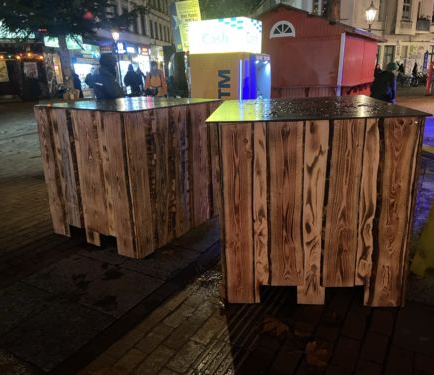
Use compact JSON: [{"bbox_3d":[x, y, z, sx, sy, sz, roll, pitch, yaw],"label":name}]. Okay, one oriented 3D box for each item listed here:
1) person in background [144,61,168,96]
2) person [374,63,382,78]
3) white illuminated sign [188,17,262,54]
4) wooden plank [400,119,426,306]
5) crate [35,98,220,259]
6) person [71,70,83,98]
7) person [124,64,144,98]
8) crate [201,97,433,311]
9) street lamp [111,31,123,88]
[{"bbox_3d":[-1.602,-2.537,10.192,0.580,1.700,0.400,-4,17,-6],"label":"person in background"},{"bbox_3d":[5.545,-3.462,13.118,0.480,1.620,0.340,5,19,22],"label":"person"},{"bbox_3d":[0.180,-2.844,7.162,1.063,0.573,0.946,8,20,29],"label":"white illuminated sign"},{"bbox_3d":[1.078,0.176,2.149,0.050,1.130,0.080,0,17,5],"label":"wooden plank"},{"bbox_3d":[-0.734,-0.219,3.571,1.071,1.154,1.258,9,20,31],"label":"crate"},{"bbox_3d":[-4.750,-3.214,13.092,0.500,1.620,0.350,-7,18,-17],"label":"person"},{"bbox_3d":[-2.609,-2.994,11.821,0.540,1.670,0.380,-4,17,-6],"label":"person"},{"bbox_3d":[0.600,-0.008,2.758,1.145,1.154,1.270,0,17,5],"label":"crate"},{"bbox_3d":[-5.440,-6.787,20.875,0.500,3.649,0.500,-2,17,0],"label":"street lamp"}]

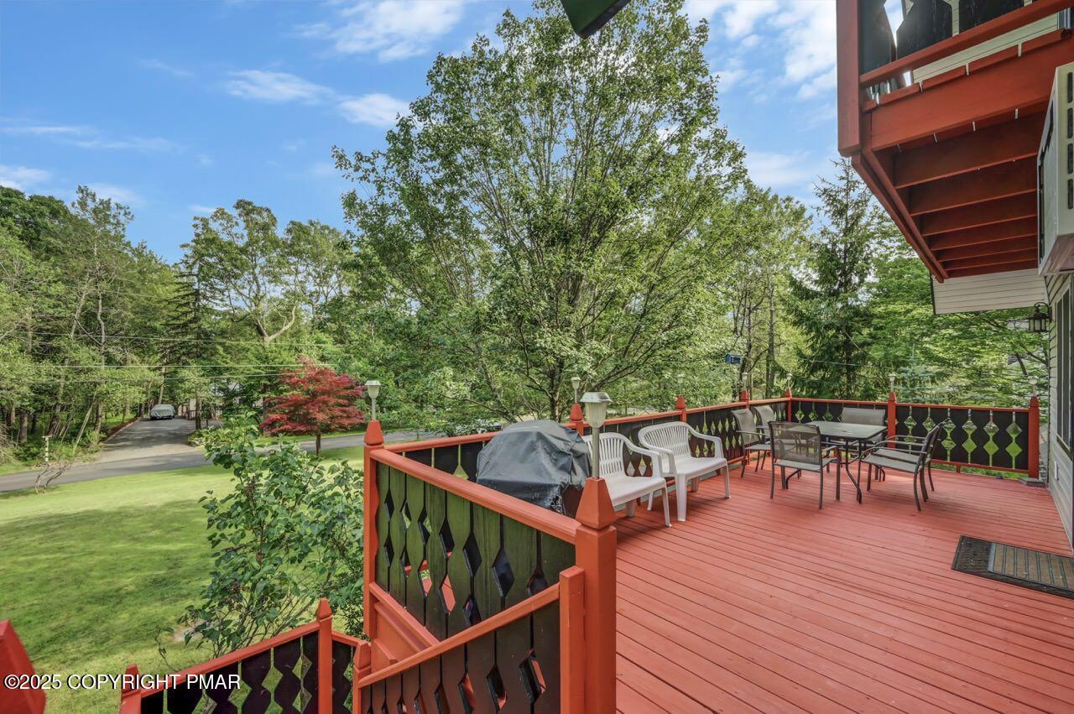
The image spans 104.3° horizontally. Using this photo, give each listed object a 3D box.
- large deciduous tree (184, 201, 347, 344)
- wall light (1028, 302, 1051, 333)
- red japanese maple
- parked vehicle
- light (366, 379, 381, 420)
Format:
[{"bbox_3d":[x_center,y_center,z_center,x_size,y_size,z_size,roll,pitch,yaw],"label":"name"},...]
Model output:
[{"bbox_3d":[-20.816,-2.960,32.000,10.600,17.800,10.200,1,-1,-33],"label":"large deciduous tree"},{"bbox_3d":[5.957,-0.458,4.950,0.160,0.360,0.200,1,-1,-43],"label":"wall light"},{"bbox_3d":[-12.103,2.783,22.500,4.950,5.250,4.900,1,-1,-28],"label":"red japanese maple"},{"bbox_3d":[-39.500,5.650,44.100,1.850,1.600,4.600,1,-1,-38],"label":"parked vehicle"},{"bbox_3d":[-1.103,0.289,2.820,0.096,0.268,0.096,1,-1,-43],"label":"light"}]

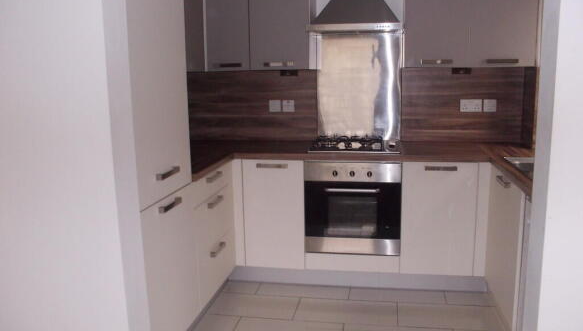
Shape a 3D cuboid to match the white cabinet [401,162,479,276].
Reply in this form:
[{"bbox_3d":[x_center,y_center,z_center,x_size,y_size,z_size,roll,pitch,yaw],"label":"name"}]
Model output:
[{"bbox_3d":[0.945,0.281,3.255,0.442,0.714,0.570,1,10,10],"label":"white cabinet"}]

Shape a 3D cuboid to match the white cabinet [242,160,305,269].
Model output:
[{"bbox_3d":[-0.060,0.272,3.438,0.403,0.714,0.570,1,10,10],"label":"white cabinet"}]

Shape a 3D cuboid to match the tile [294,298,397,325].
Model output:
[{"bbox_3d":[0.327,0.873,2.910,0.596,0.010,0.299,0,10,11],"label":"tile"}]

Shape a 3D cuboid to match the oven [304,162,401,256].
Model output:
[{"bbox_3d":[0.425,0.227,3.294,0.595,0.592,0.550,0,10,11],"label":"oven"}]

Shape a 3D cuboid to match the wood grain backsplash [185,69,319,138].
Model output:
[{"bbox_3d":[-0.314,-0.438,3.671,1.025,0.530,0.020,0,10,11],"label":"wood grain backsplash"}]

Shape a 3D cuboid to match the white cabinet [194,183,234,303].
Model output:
[{"bbox_3d":[-0.712,0.422,2.908,0.560,0.629,0.610,0,10,11],"label":"white cabinet"}]

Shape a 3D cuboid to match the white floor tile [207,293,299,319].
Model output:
[{"bbox_3d":[-0.244,0.870,3.017,0.565,0.010,0.299,0,10,11],"label":"white floor tile"}]

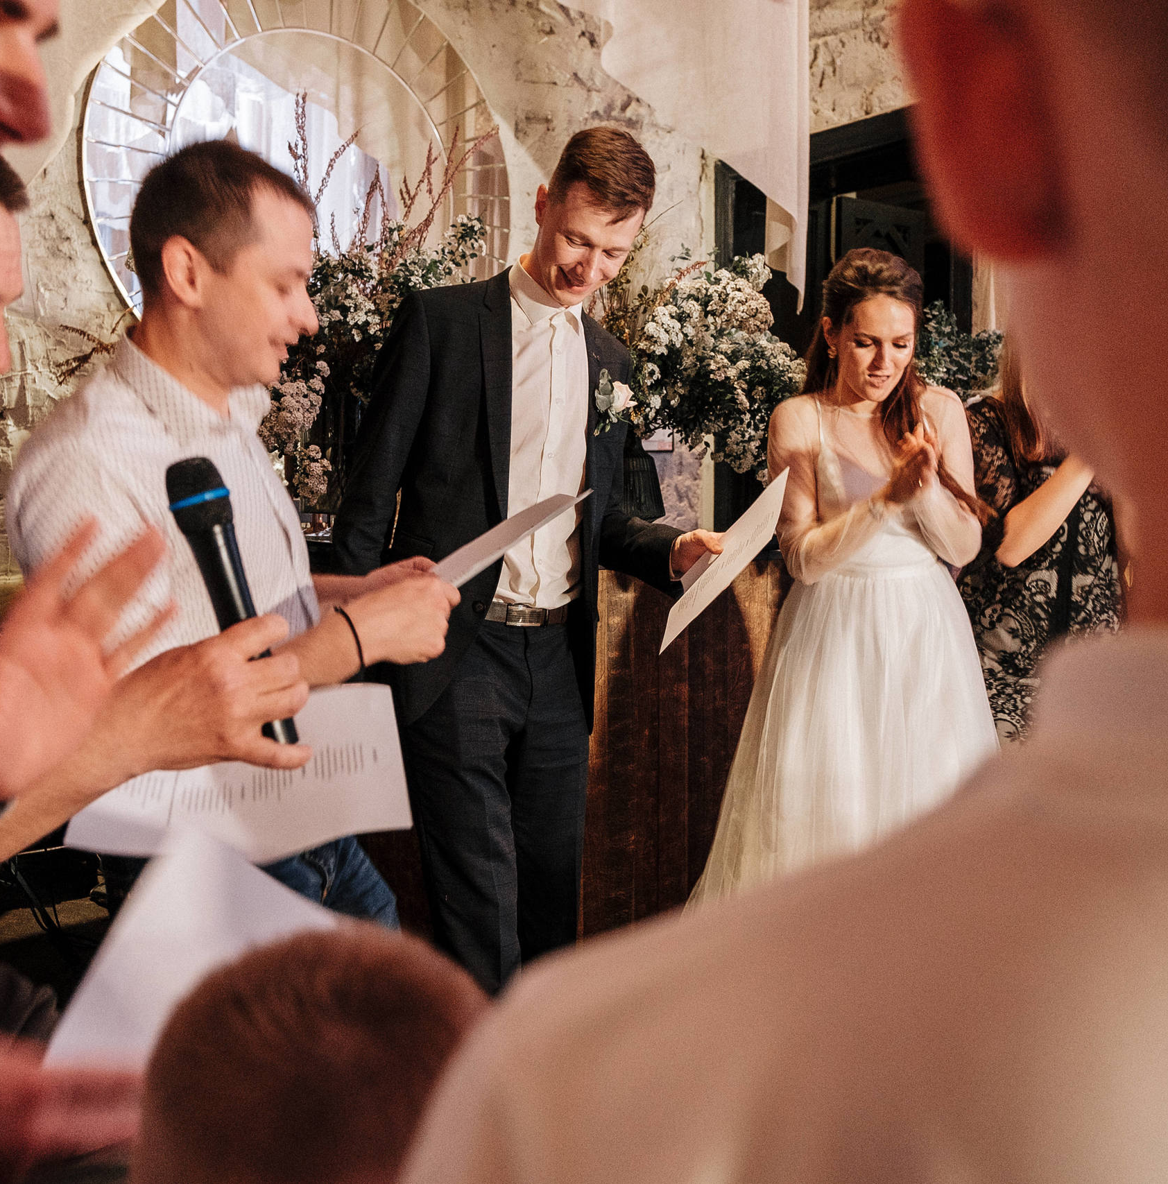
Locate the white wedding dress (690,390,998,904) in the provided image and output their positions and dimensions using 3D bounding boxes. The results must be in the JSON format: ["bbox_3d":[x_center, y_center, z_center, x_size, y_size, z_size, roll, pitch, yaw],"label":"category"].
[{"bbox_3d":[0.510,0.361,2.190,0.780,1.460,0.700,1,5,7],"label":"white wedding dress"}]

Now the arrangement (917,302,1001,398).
[{"bbox_3d":[0.846,-0.549,2.750,0.360,0.360,0.320,0,5,0],"label":"arrangement"}]

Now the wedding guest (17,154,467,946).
[{"bbox_3d":[-0.370,0.323,1.353,0.500,1.670,0.480,1,5,9],"label":"wedding guest"}]

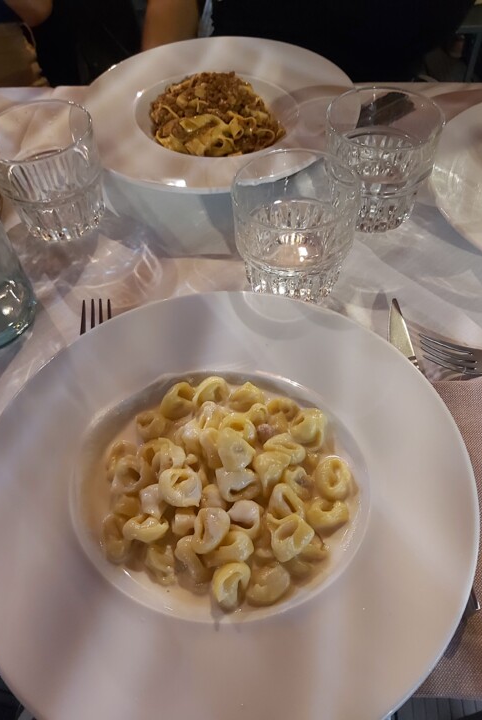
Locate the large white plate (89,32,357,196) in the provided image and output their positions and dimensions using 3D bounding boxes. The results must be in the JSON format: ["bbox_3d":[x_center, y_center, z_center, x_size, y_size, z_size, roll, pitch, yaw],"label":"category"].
[{"bbox_3d":[-0.024,-0.231,0.532,0.269,0.043,0.269,-2,54,2],"label":"large white plate"}]

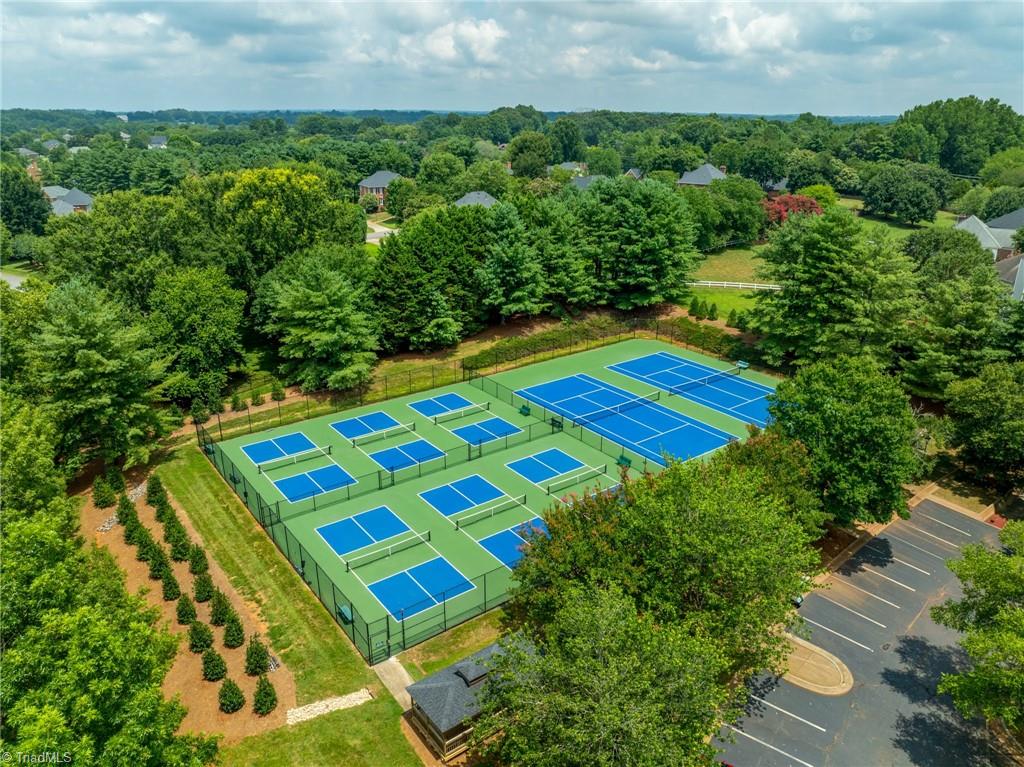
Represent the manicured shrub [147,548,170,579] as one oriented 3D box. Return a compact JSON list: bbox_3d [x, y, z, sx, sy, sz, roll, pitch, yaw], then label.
[{"bbox_3d":[-24.827,12.420,49.778,1.285,2.588,1.285,-14,25,-35],"label":"manicured shrub"}]

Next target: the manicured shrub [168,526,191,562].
[{"bbox_3d":[-24.457,11.716,52.149,1.387,2.689,1.387,0,21,0],"label":"manicured shrub"}]

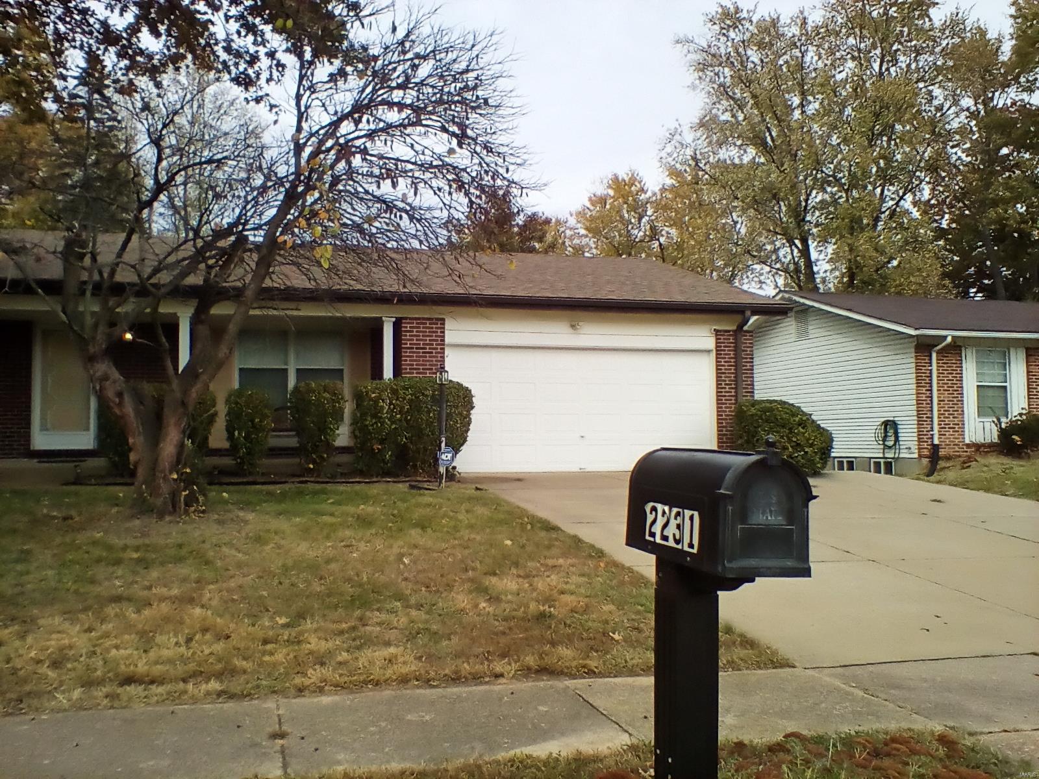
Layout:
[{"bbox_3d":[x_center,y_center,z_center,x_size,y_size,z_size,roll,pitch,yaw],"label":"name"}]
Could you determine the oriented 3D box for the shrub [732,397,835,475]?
[{"bbox_3d":[4.643,0.834,16.350,1.680,1.360,1.500,1,-3,-12],"label":"shrub"}]

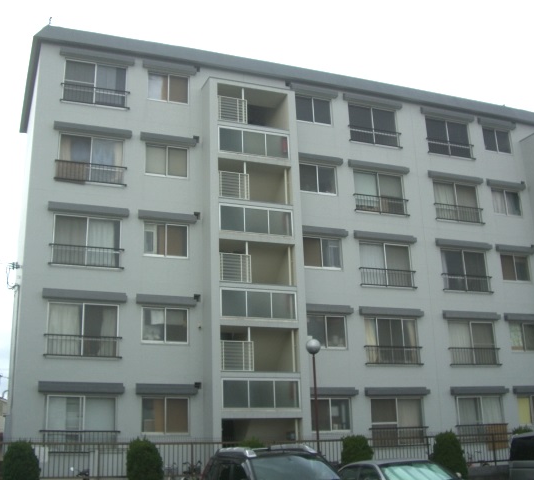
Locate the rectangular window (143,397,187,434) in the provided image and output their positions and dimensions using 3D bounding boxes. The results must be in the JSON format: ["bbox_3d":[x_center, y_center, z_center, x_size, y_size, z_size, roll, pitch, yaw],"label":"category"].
[{"bbox_3d":[-2.982,5.183,20.732,1.426,1.080,0.150,5,-18,-21],"label":"rectangular window"}]

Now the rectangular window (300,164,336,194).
[{"bbox_3d":[1.815,-2.097,24.517,1.370,1.031,0.100,5,-18,-21],"label":"rectangular window"}]

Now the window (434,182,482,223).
[{"bbox_3d":[7.198,-1.388,26.521,1.995,1.558,0.100,5,-18,-21],"label":"window"}]

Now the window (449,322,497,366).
[{"bbox_3d":[7.535,3.752,25.634,2.090,1.550,0.180,5,-17,-22],"label":"window"}]

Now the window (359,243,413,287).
[{"bbox_3d":[4.165,0.882,24.551,2.019,1.558,0.100,5,-18,-21],"label":"window"}]

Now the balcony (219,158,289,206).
[{"bbox_3d":[-0.509,-1.677,23.248,2.580,1.520,0.800,5,-17,-22],"label":"balcony"}]

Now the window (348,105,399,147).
[{"bbox_3d":[4.056,-4.304,26.554,2.089,1.579,0.200,5,-18,-21],"label":"window"}]

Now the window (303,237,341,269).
[{"bbox_3d":[1.905,0.452,24.202,1.447,1.074,0.150,5,-18,-21],"label":"window"}]

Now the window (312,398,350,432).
[{"bbox_3d":[2.077,5.640,22.741,1.446,1.054,0.150,5,-17,-22],"label":"window"}]

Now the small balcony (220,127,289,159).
[{"bbox_3d":[-0.530,-3.123,23.609,2.527,0.886,0.700,5,-18,-21],"label":"small balcony"}]

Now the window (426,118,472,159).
[{"bbox_3d":[7.118,-3.924,27.286,1.995,1.558,0.100,5,-18,-21],"label":"window"}]

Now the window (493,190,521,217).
[{"bbox_3d":[9.280,-1.442,27.197,1.330,1.038,0.150,5,-18,-21],"label":"window"}]

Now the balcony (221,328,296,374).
[{"bbox_3d":[-0.402,3.500,21.899,2.547,1.375,1.200,5,-18,-21],"label":"balcony"}]

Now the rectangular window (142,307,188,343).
[{"bbox_3d":[-3.024,2.549,21.053,1.382,1.031,0.100,5,-18,-21],"label":"rectangular window"}]

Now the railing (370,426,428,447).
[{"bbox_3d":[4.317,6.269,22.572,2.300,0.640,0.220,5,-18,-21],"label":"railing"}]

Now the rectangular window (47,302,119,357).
[{"bbox_3d":[-5.309,2.637,20.412,2.070,1.590,0.180,5,-17,-22],"label":"rectangular window"}]

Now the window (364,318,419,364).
[{"bbox_3d":[4.359,3.535,24.260,2.089,1.579,0.200,5,-18,-21],"label":"window"}]

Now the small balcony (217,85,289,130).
[{"bbox_3d":[-0.652,-4.294,24.202,2.547,1.396,1.200,5,-18,-21],"label":"small balcony"}]

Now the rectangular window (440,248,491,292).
[{"bbox_3d":[7.221,1.136,25.497,2.030,1.563,0.150,5,-18,-21],"label":"rectangular window"}]

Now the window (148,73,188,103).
[{"bbox_3d":[-3.239,-5.024,23.207,1.400,1.038,0.150,5,-18,-21],"label":"window"}]

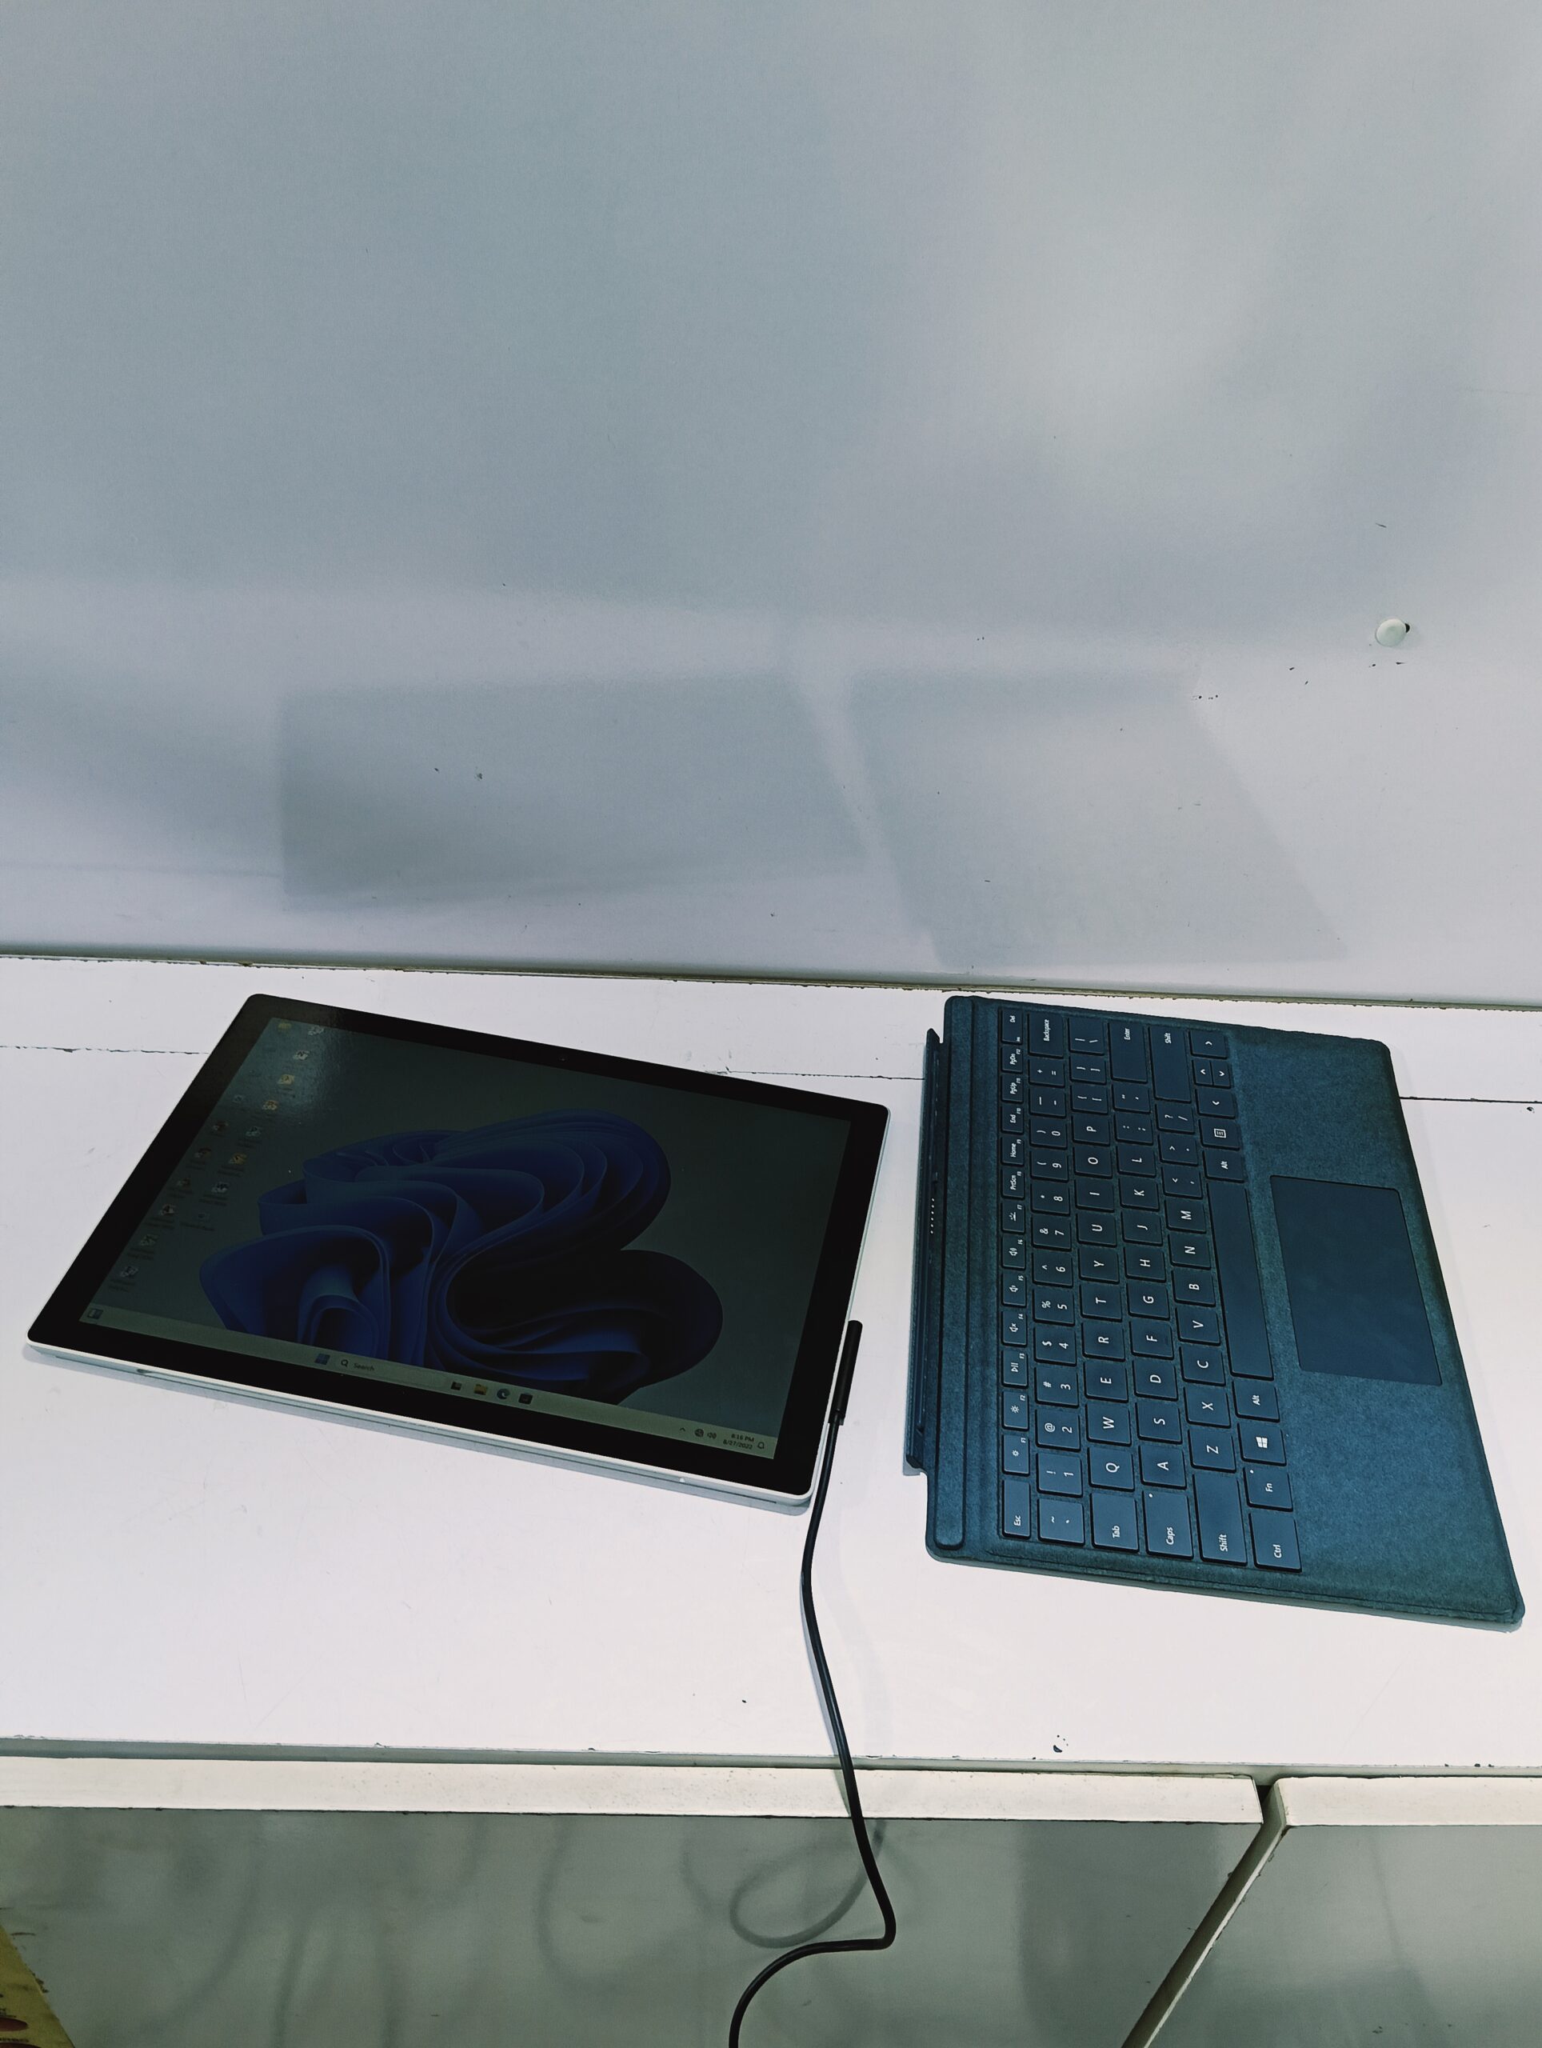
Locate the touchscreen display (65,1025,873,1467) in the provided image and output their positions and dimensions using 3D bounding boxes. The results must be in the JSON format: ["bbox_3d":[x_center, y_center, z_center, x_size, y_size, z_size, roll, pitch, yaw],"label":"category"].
[{"bbox_3d":[-0.110,0.077,0.639,0.261,0.006,0.174,9,42,6],"label":"touchscreen display"}]

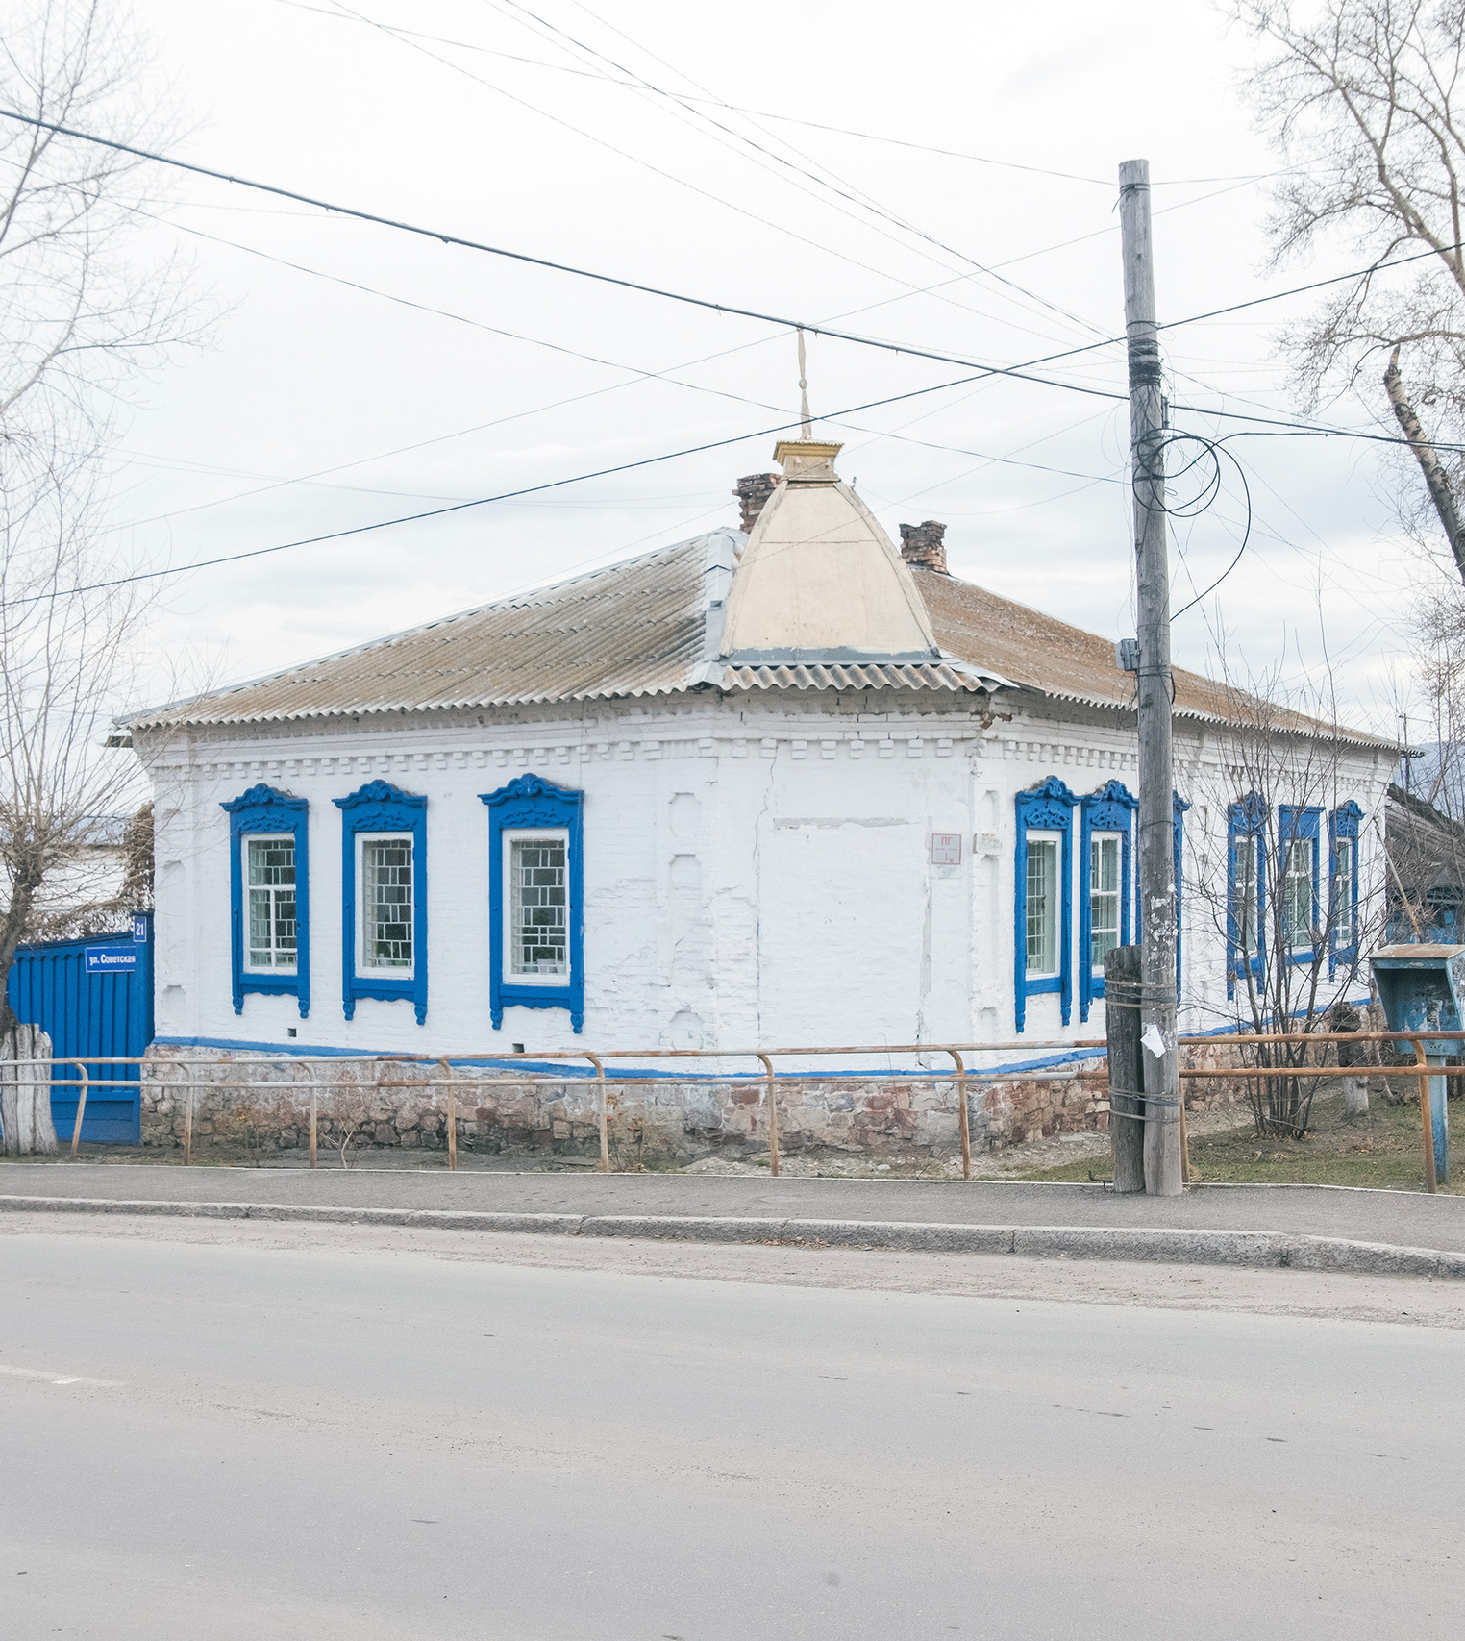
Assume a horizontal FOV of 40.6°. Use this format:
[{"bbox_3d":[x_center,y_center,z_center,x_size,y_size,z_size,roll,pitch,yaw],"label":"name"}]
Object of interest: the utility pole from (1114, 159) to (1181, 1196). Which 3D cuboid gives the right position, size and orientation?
[{"bbox_3d":[2.809,-0.985,13.318,0.250,6.953,0.250,-2,-2,35],"label":"utility pole"}]

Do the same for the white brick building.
[{"bbox_3d":[1.334,-0.169,23.719,9.688,6.600,13.455,-1,-2,35],"label":"white brick building"}]

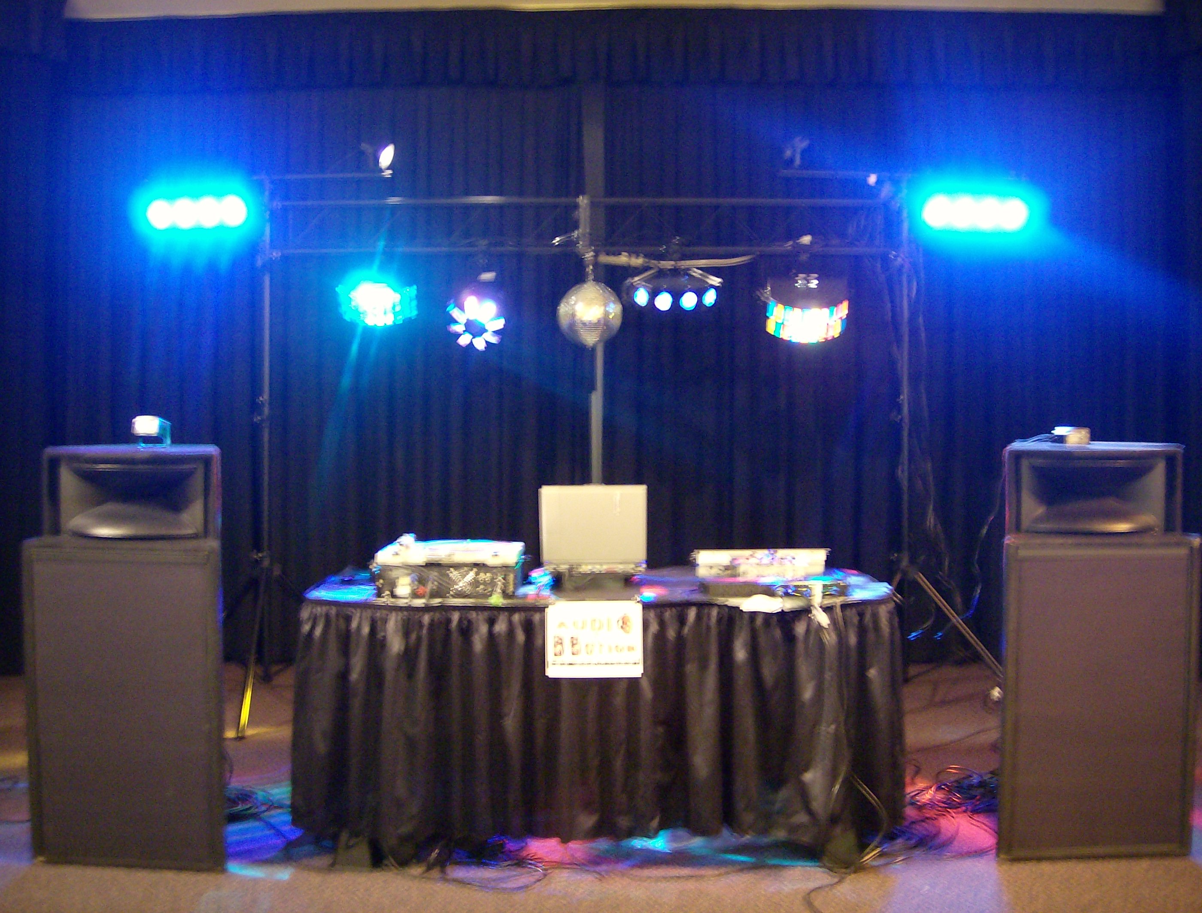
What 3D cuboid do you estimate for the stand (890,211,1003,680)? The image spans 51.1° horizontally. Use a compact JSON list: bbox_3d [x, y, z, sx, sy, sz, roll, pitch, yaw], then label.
[{"bbox_3d":[1.440,-0.071,5.582,0.950,2.340,0.950,0,3,0],"label":"stand"}]

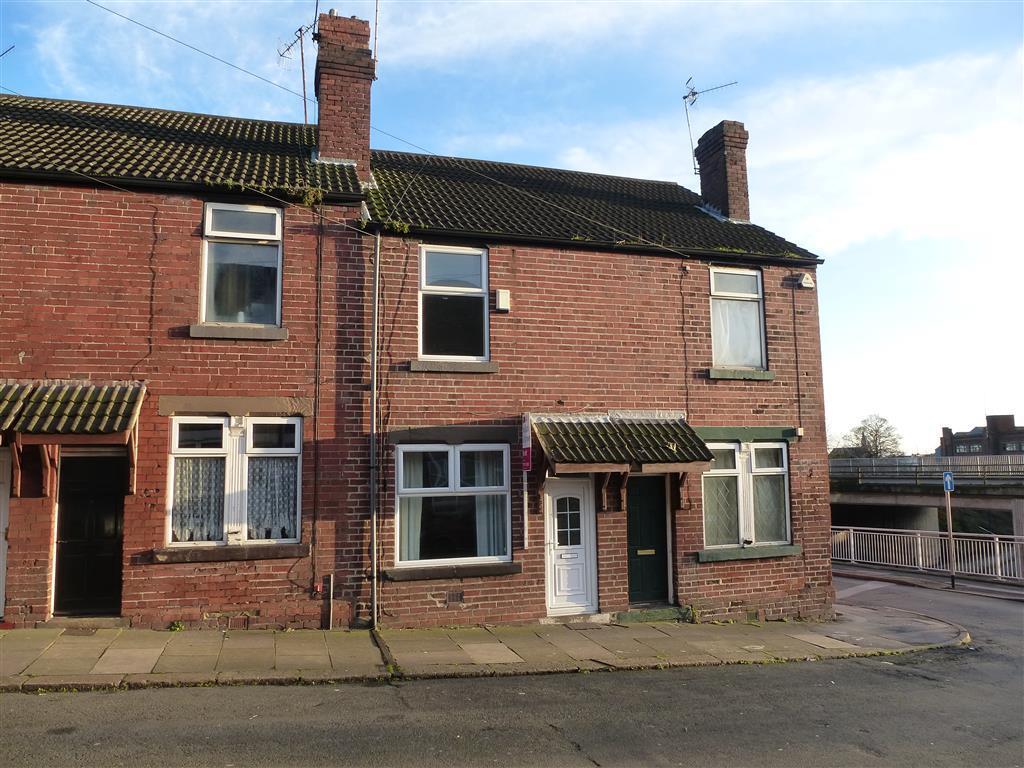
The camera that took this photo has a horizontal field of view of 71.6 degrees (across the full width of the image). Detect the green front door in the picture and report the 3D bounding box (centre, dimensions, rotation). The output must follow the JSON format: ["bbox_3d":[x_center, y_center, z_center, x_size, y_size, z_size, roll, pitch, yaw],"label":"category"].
[{"bbox_3d":[2.056,2.365,10.792,0.726,1.917,0.048,1,-6,-16],"label":"green front door"}]

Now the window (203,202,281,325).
[{"bbox_3d":[-3.591,-1.575,9.507,0.977,1.633,0.086,1,-6,-13],"label":"window"}]

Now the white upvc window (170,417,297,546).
[{"bbox_3d":[-3.573,1.255,9.236,1.595,1.620,0.096,1,-6,-13],"label":"white upvc window"}]

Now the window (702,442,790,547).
[{"bbox_3d":[3.700,1.747,11.245,1.554,1.611,0.096,1,-6,-16],"label":"window"}]

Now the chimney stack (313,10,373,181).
[{"bbox_3d":[-2.798,-4.613,11.999,0.907,2.776,0.955,1,-6,-14],"label":"chimney stack"}]

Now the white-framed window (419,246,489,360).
[{"bbox_3d":[-0.833,-1.147,10.177,0.995,1.632,0.086,1,-6,-16],"label":"white-framed window"}]

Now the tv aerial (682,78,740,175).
[{"bbox_3d":[4.015,-5.269,14.284,1.057,2.028,0.401,-2,-6,16],"label":"tv aerial"}]

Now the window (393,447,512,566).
[{"bbox_3d":[-0.798,1.675,9.905,1.602,1.627,0.086,1,-6,-16],"label":"window"}]

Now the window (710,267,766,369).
[{"bbox_3d":[3.657,-1.043,11.506,0.972,1.637,0.086,1,-6,-16],"label":"window"}]

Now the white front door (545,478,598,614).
[{"bbox_3d":[0.862,2.347,10.325,0.790,1.955,0.076,1,-6,-16],"label":"white front door"}]

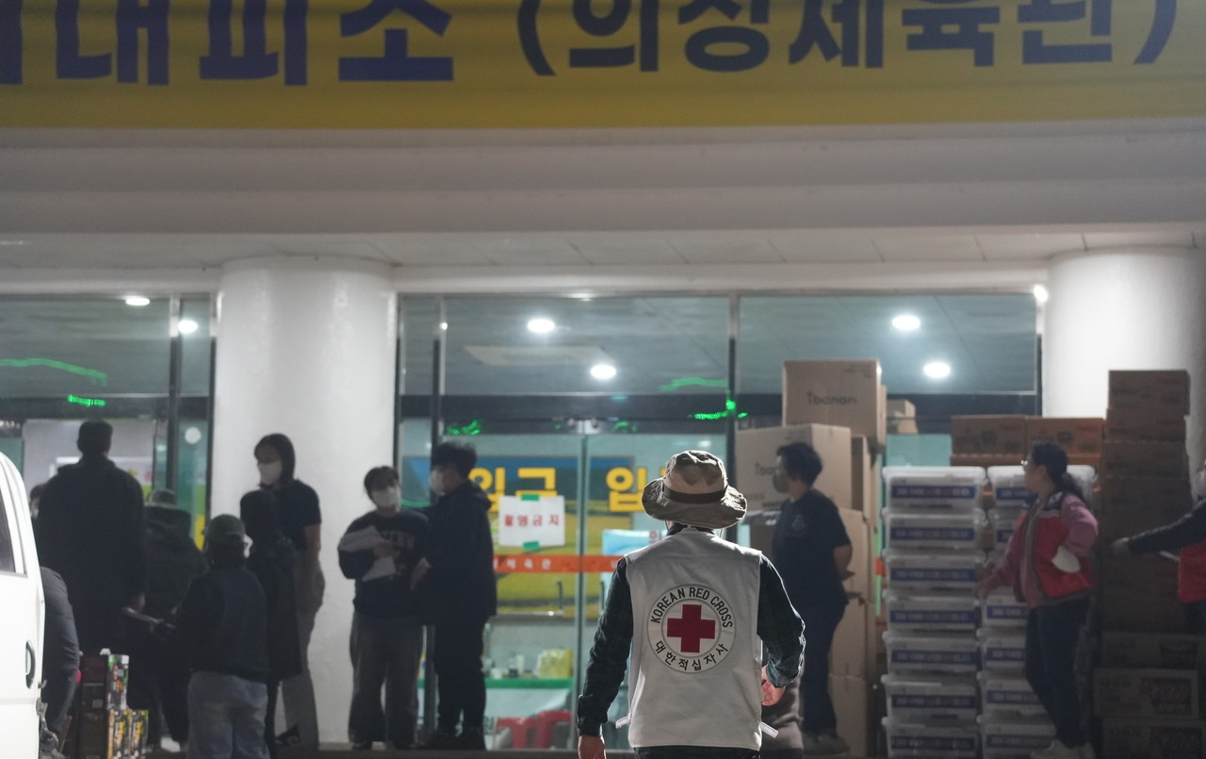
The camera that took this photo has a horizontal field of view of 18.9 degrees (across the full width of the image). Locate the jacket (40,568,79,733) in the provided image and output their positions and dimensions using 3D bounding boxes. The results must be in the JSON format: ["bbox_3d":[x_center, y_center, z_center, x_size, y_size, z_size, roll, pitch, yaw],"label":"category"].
[{"bbox_3d":[-2.530,1.195,16.000,0.480,0.720,0.480,2,-7,-6],"label":"jacket"}]

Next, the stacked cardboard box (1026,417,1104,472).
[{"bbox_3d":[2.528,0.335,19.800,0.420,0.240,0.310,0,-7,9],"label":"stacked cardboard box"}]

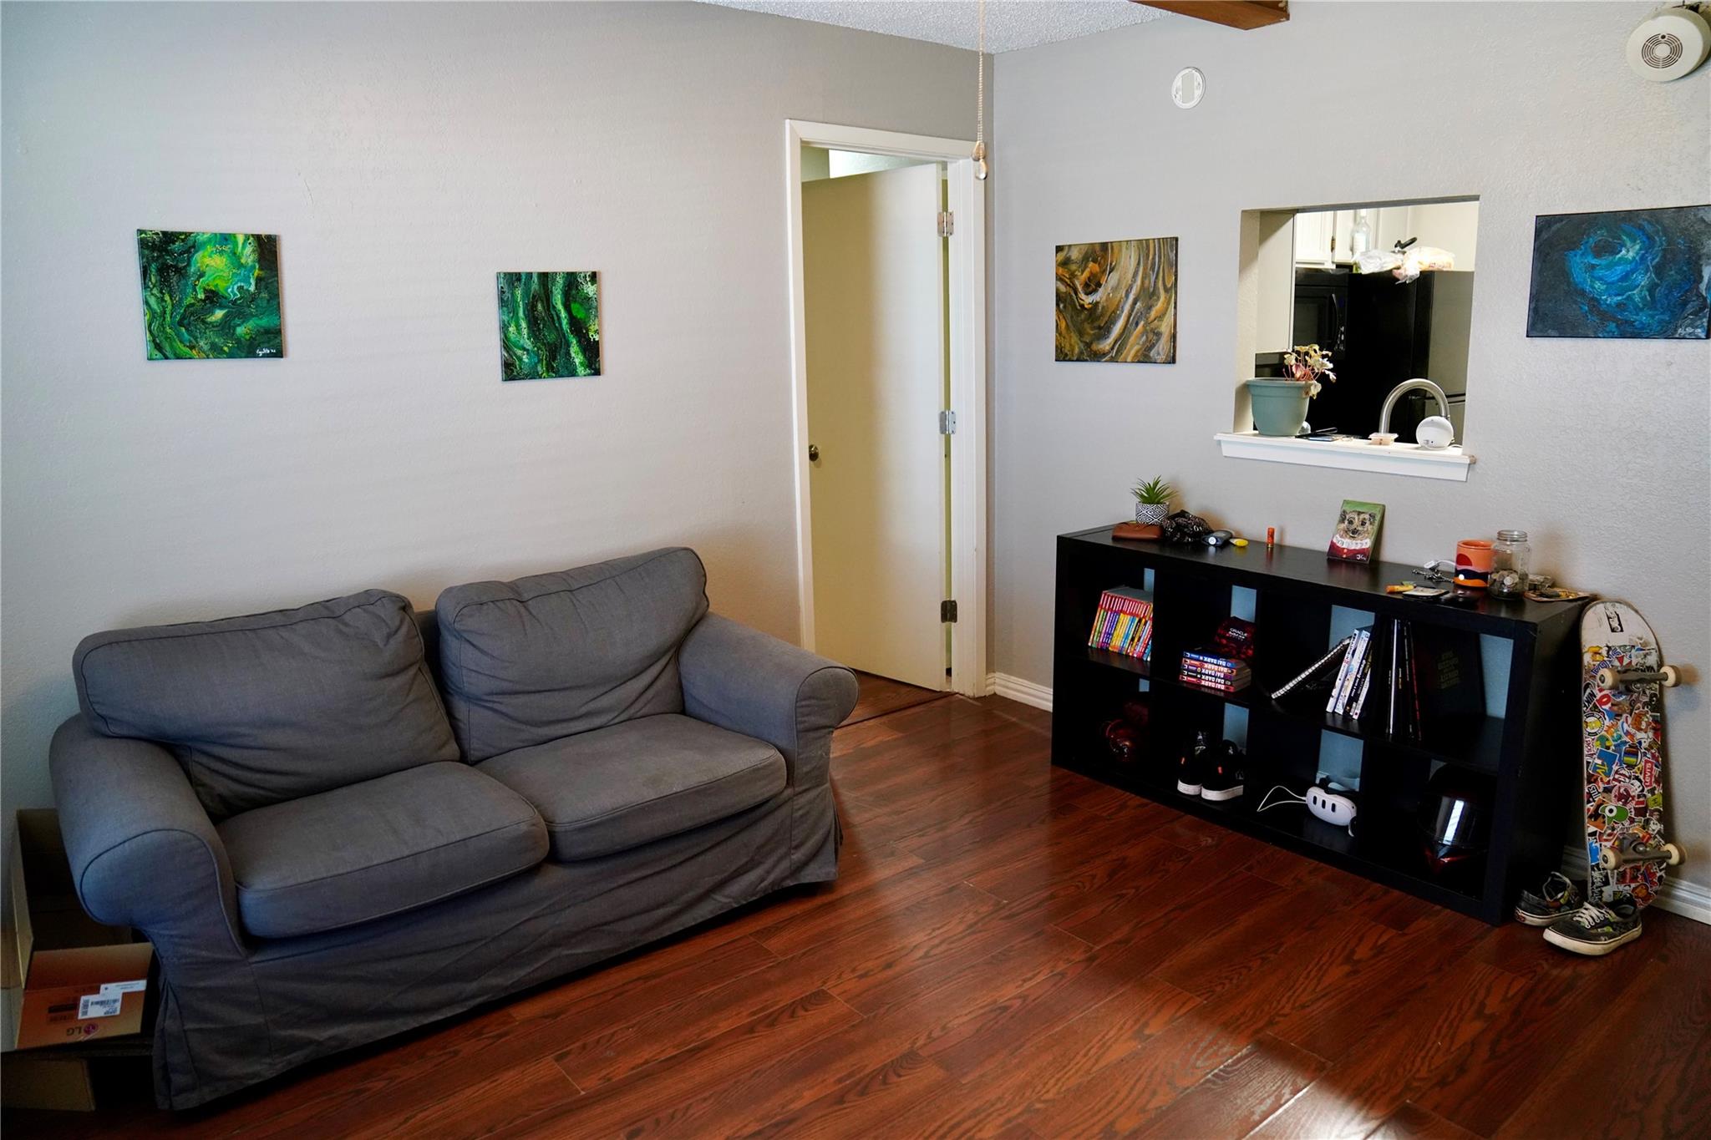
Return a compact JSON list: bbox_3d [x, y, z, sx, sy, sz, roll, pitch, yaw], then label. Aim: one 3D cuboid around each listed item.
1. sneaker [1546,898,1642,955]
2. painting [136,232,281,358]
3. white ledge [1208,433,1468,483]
[{"bbox_3d":[1.782,0.844,2.738,0.285,0.100,0.110,-4,13,-12],"label":"sneaker"},{"bbox_3d":[-1.513,-0.643,2.677,0.302,0.300,0.020,-12,16,-39],"label":"painting"},{"bbox_3d":[1.469,-0.348,3.442,0.160,0.078,0.830,-11,16,-38],"label":"white ledge"}]

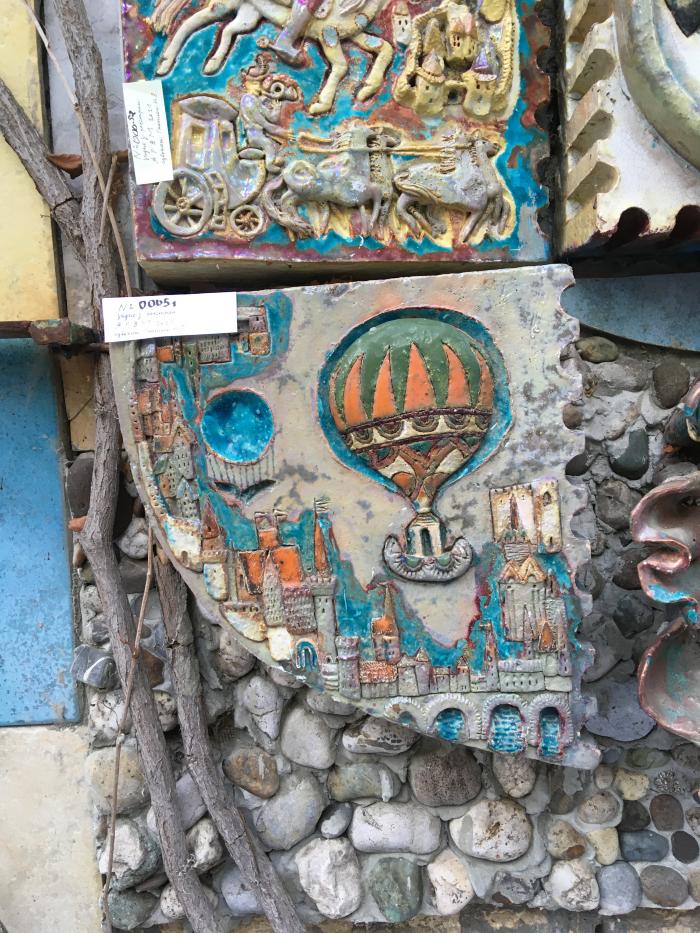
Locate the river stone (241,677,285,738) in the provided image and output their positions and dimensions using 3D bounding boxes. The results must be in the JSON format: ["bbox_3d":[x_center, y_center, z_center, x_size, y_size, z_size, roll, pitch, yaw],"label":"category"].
[{"bbox_3d":[-0.091,0.254,0.824,0.044,0.069,0.039,-2,8,2],"label":"river stone"}]

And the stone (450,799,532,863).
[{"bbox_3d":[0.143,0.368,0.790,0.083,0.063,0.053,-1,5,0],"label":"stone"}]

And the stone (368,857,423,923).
[{"bbox_3d":[0.052,0.470,0.869,0.057,0.071,0.043,-2,5,0],"label":"stone"}]

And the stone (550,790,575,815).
[{"bbox_3d":[0.225,0.355,0.828,0.026,0.027,0.019,-2,8,2],"label":"stone"}]

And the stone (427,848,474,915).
[{"bbox_3d":[0.112,0.461,0.868,0.051,0.072,0.038,-2,5,0],"label":"stone"}]

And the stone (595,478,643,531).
[{"bbox_3d":[0.292,0.042,0.844,0.048,0.056,0.033,-2,5,0],"label":"stone"}]

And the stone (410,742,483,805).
[{"bbox_3d":[0.101,0.325,0.828,0.077,0.069,0.051,-2,8,2],"label":"stone"}]

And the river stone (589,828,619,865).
[{"bbox_3d":[0.281,0.421,0.864,0.034,0.040,0.027,-2,5,0],"label":"river stone"}]

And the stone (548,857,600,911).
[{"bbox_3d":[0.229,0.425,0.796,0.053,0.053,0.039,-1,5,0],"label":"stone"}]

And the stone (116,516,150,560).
[{"bbox_3d":[-0.234,0.078,0.851,0.038,0.047,0.031,-2,5,0],"label":"stone"}]

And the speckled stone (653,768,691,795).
[{"bbox_3d":[0.382,0.373,0.925,0.041,0.031,0.028,-1,7,0],"label":"speckled stone"}]

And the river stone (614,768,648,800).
[{"bbox_3d":[0.283,0.320,0.786,0.034,0.031,0.024,-1,5,0],"label":"river stone"}]

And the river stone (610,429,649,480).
[{"bbox_3d":[0.278,-0.012,0.777,0.039,0.051,0.032,-2,8,2],"label":"river stone"}]

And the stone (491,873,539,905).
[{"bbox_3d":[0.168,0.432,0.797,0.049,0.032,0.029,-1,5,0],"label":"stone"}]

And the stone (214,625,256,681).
[{"bbox_3d":[-0.119,0.194,0.817,0.045,0.061,0.040,-2,8,2],"label":"stone"}]

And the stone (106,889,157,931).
[{"bbox_3d":[-0.239,0.487,0.860,0.056,0.046,0.039,-2,8,2],"label":"stone"}]

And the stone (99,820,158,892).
[{"bbox_3d":[-0.243,0.429,0.864,0.068,0.080,0.051,-2,5,0],"label":"stone"}]

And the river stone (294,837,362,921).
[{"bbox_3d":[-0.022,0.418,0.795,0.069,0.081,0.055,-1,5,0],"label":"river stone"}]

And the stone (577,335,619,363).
[{"bbox_3d":[0.242,-0.115,0.765,0.041,0.026,0.025,-2,8,2],"label":"stone"}]

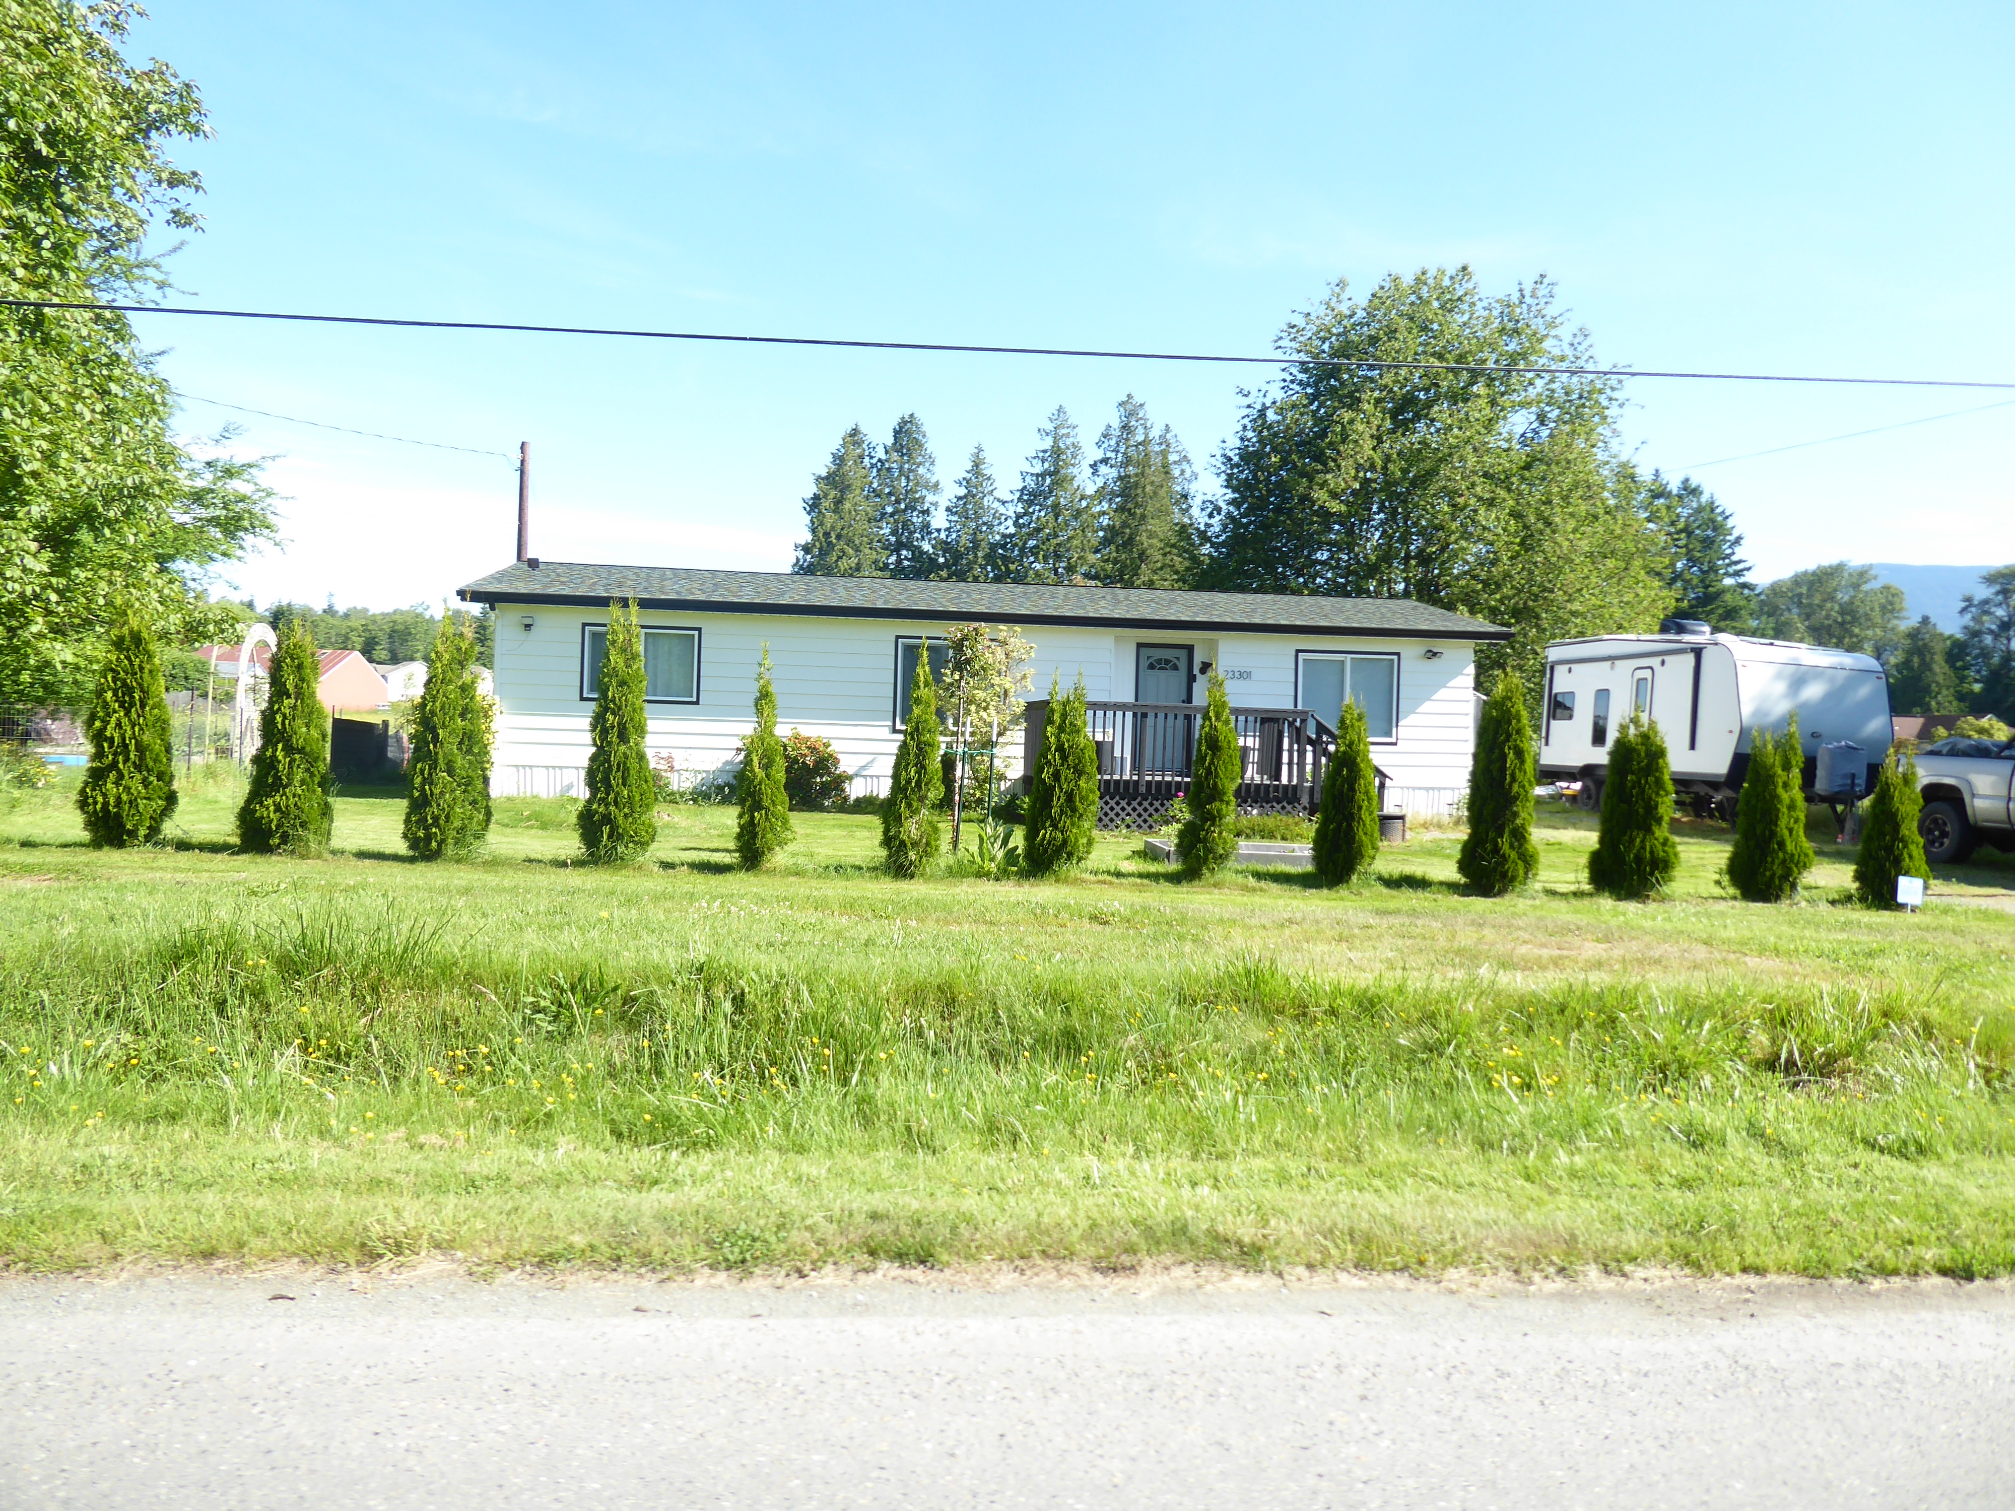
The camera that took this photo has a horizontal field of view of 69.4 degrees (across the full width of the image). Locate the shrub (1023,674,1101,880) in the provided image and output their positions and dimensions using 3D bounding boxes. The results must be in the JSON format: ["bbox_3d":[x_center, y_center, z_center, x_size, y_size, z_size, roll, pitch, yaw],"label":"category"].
[{"bbox_3d":[0.500,0.181,13.389,0.695,1.854,0.695,2,1,-7],"label":"shrub"}]

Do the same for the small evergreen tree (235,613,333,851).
[{"bbox_3d":[-6.429,-0.161,12.934,0.840,2.099,0.840,2,1,-7],"label":"small evergreen tree"}]

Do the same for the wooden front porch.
[{"bbox_3d":[2.950,0.164,22.550,5.100,1.860,2.250,2,1,-9],"label":"wooden front porch"}]

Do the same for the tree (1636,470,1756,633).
[{"bbox_3d":[32.000,-6.165,68.000,6.000,14.200,6.000,2,1,0],"label":"tree"}]

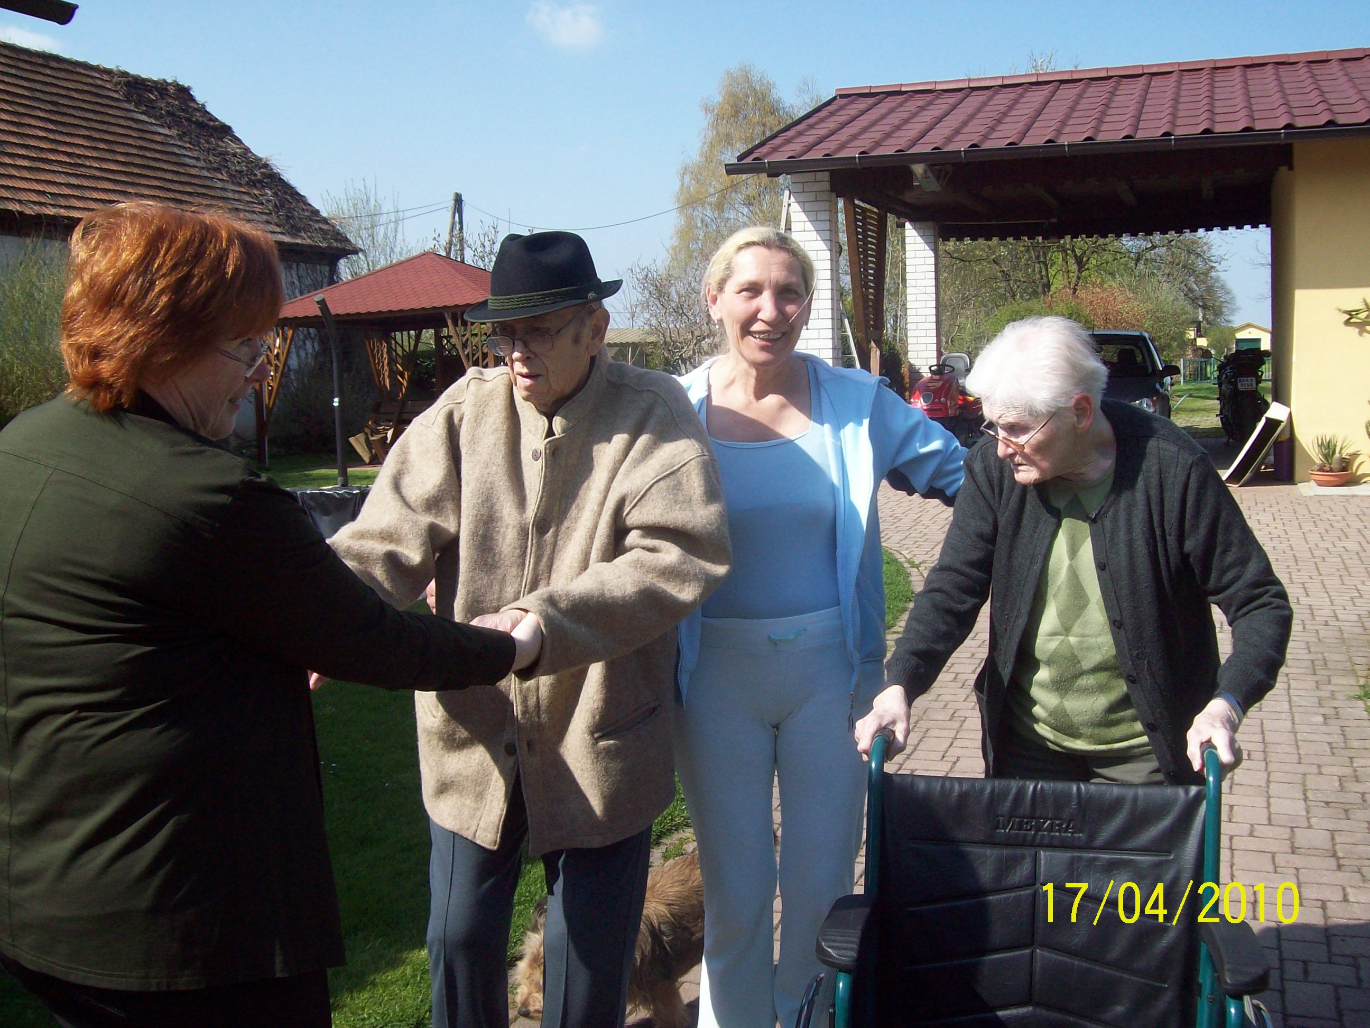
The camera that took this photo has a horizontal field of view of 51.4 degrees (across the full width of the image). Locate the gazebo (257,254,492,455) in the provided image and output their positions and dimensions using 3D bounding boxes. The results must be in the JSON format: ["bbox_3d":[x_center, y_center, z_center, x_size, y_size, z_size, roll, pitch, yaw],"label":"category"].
[{"bbox_3d":[-3.623,-2.318,20.591,3.974,2.888,3.974,1,7,19],"label":"gazebo"}]

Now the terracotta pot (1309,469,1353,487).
[{"bbox_3d":[5.753,-0.327,12.685,0.370,0.140,0.370,-2,7,0],"label":"terracotta pot"}]

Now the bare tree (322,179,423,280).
[{"bbox_3d":[-9.004,-6.522,41.486,3.500,6.363,3.500,-2,7,0],"label":"bare tree"}]

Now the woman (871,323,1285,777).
[{"bbox_3d":[0.612,0.434,2.291,0.640,1.510,0.580,0,7,16],"label":"woman"}]

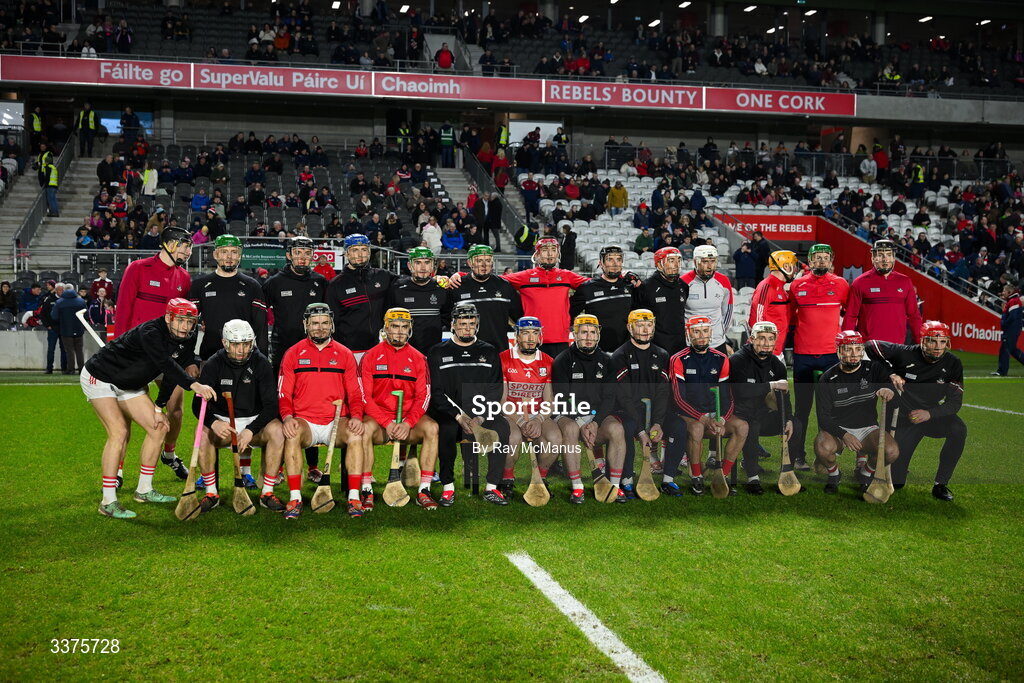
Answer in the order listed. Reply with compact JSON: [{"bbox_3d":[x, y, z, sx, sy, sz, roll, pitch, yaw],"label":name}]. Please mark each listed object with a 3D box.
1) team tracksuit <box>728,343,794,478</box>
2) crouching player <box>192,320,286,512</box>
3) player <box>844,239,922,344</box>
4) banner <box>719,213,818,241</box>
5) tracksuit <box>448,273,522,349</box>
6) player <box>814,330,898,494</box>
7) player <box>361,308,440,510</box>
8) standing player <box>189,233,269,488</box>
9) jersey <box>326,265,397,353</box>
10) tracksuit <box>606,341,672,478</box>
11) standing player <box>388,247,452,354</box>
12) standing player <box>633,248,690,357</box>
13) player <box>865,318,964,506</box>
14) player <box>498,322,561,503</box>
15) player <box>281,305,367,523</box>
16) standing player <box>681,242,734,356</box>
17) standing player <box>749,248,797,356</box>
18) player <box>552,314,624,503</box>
[{"bbox_3d":[1.900,0.514,9.060,0.500,1.007,0.700,0,2,-5],"label":"team tracksuit"},{"bbox_3d":[-1.888,0.485,8.267,0.630,1.260,0.830,0,2,-10],"label":"crouching player"},{"bbox_3d":[3.100,0.109,9.970,0.640,1.900,0.380,0,2,-4],"label":"player"},{"bbox_3d":[8.209,-3.705,39.000,3.700,0.820,0.100,0,2,-12],"label":"banner"},{"bbox_3d":[-0.213,-0.205,9.600,0.600,0.700,0.330,0,2,-7],"label":"tracksuit"},{"bbox_3d":[2.595,0.509,9.000,0.600,1.189,0.760,1,2,10],"label":"player"},{"bbox_3d":[-0.780,0.442,8.376,0.570,1.340,0.830,0,2,-8],"label":"player"},{"bbox_3d":[-2.088,0.137,8.800,0.580,1.865,0.360,0,2,-13],"label":"standing player"},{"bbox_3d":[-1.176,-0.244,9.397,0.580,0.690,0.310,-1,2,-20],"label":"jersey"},{"bbox_3d":[1.005,0.499,9.001,0.550,1.009,0.720,0,2,-8],"label":"tracksuit"},{"bbox_3d":[-0.697,0.170,9.100,0.550,1.790,0.350,0,2,-8],"label":"standing player"},{"bbox_3d":[1.191,0.146,9.650,0.520,1.820,0.330,0,2,-14],"label":"standing player"},{"bbox_3d":[3.044,0.474,8.970,0.700,1.266,0.950,1,2,10],"label":"player"},{"bbox_3d":[0.153,0.462,8.920,0.470,1.297,0.780,0,2,-8],"label":"player"},{"bbox_3d":[-1.279,0.420,8.020,0.580,1.370,0.800,0,2,-10],"label":"player"},{"bbox_3d":[1.641,0.125,10.038,0.520,1.880,0.370,0,2,3],"label":"standing player"},{"bbox_3d":[2.168,0.146,9.988,0.400,1.840,0.520,2,2,44],"label":"standing player"},{"bbox_3d":[0.559,0.455,8.620,0.520,1.297,0.800,0,2,-4],"label":"player"}]

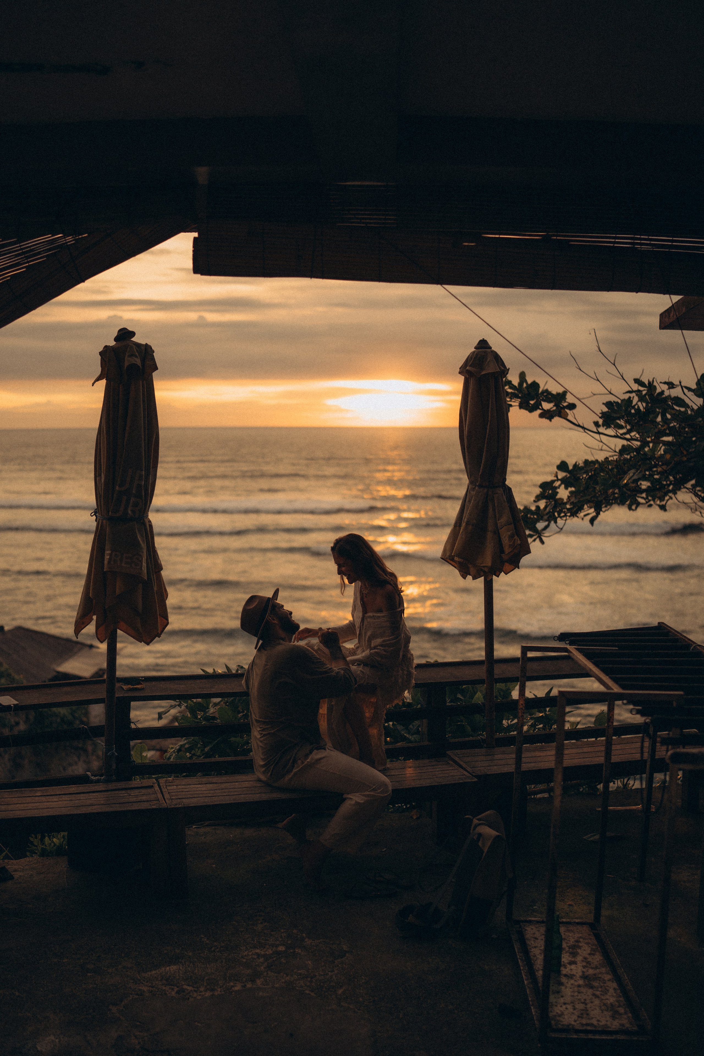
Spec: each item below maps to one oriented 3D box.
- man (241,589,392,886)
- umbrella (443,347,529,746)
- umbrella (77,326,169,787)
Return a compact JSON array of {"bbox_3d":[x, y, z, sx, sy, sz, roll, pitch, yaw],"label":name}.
[{"bbox_3d":[-0.171,0.963,4.811,0.660,1.340,0.550,-2,6,-18],"label":"man"},{"bbox_3d":[0.713,0.241,5.455,0.440,2.460,0.420,-2,6,0],"label":"umbrella"},{"bbox_3d":[-1.120,0.284,5.003,0.450,2.480,0.420,3,6,0],"label":"umbrella"}]

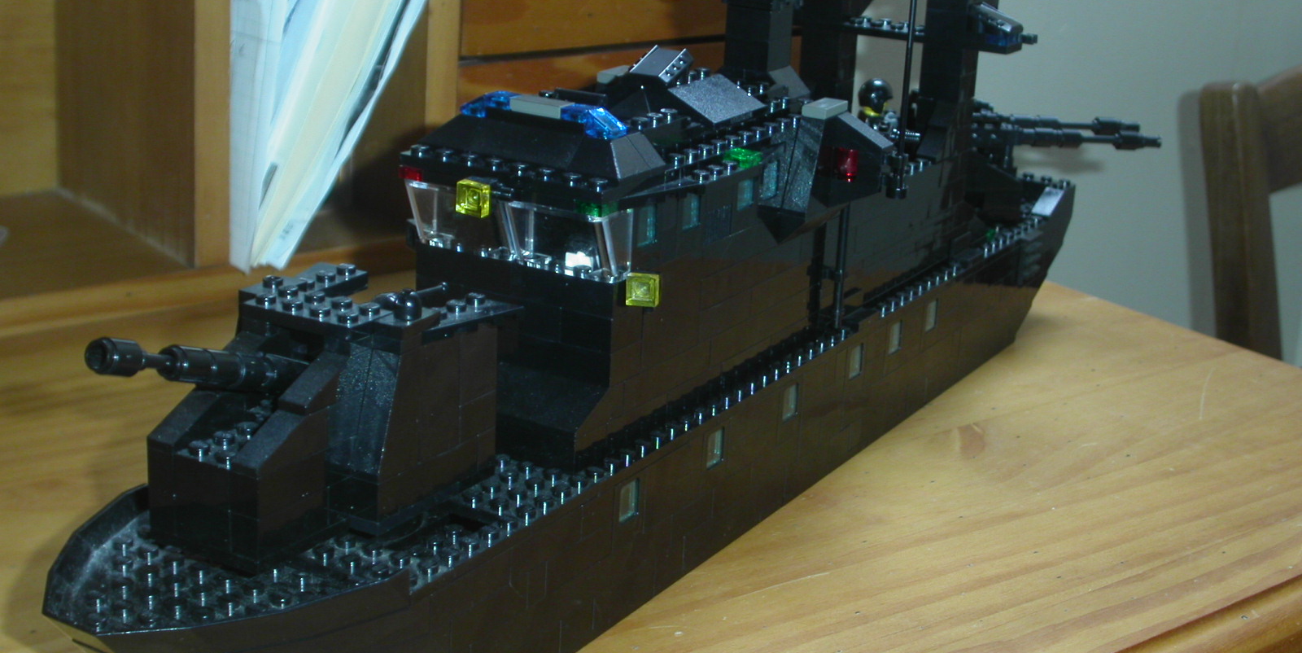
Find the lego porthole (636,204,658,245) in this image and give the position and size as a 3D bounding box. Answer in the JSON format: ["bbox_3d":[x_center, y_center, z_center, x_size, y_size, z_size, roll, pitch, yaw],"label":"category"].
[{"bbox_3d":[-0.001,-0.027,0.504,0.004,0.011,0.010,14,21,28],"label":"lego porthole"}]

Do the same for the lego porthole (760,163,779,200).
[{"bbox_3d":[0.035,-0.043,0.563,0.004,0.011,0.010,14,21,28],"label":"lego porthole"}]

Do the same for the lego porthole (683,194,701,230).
[{"bbox_3d":[0.011,-0.032,0.524,0.004,0.011,0.010,14,21,28],"label":"lego porthole"}]

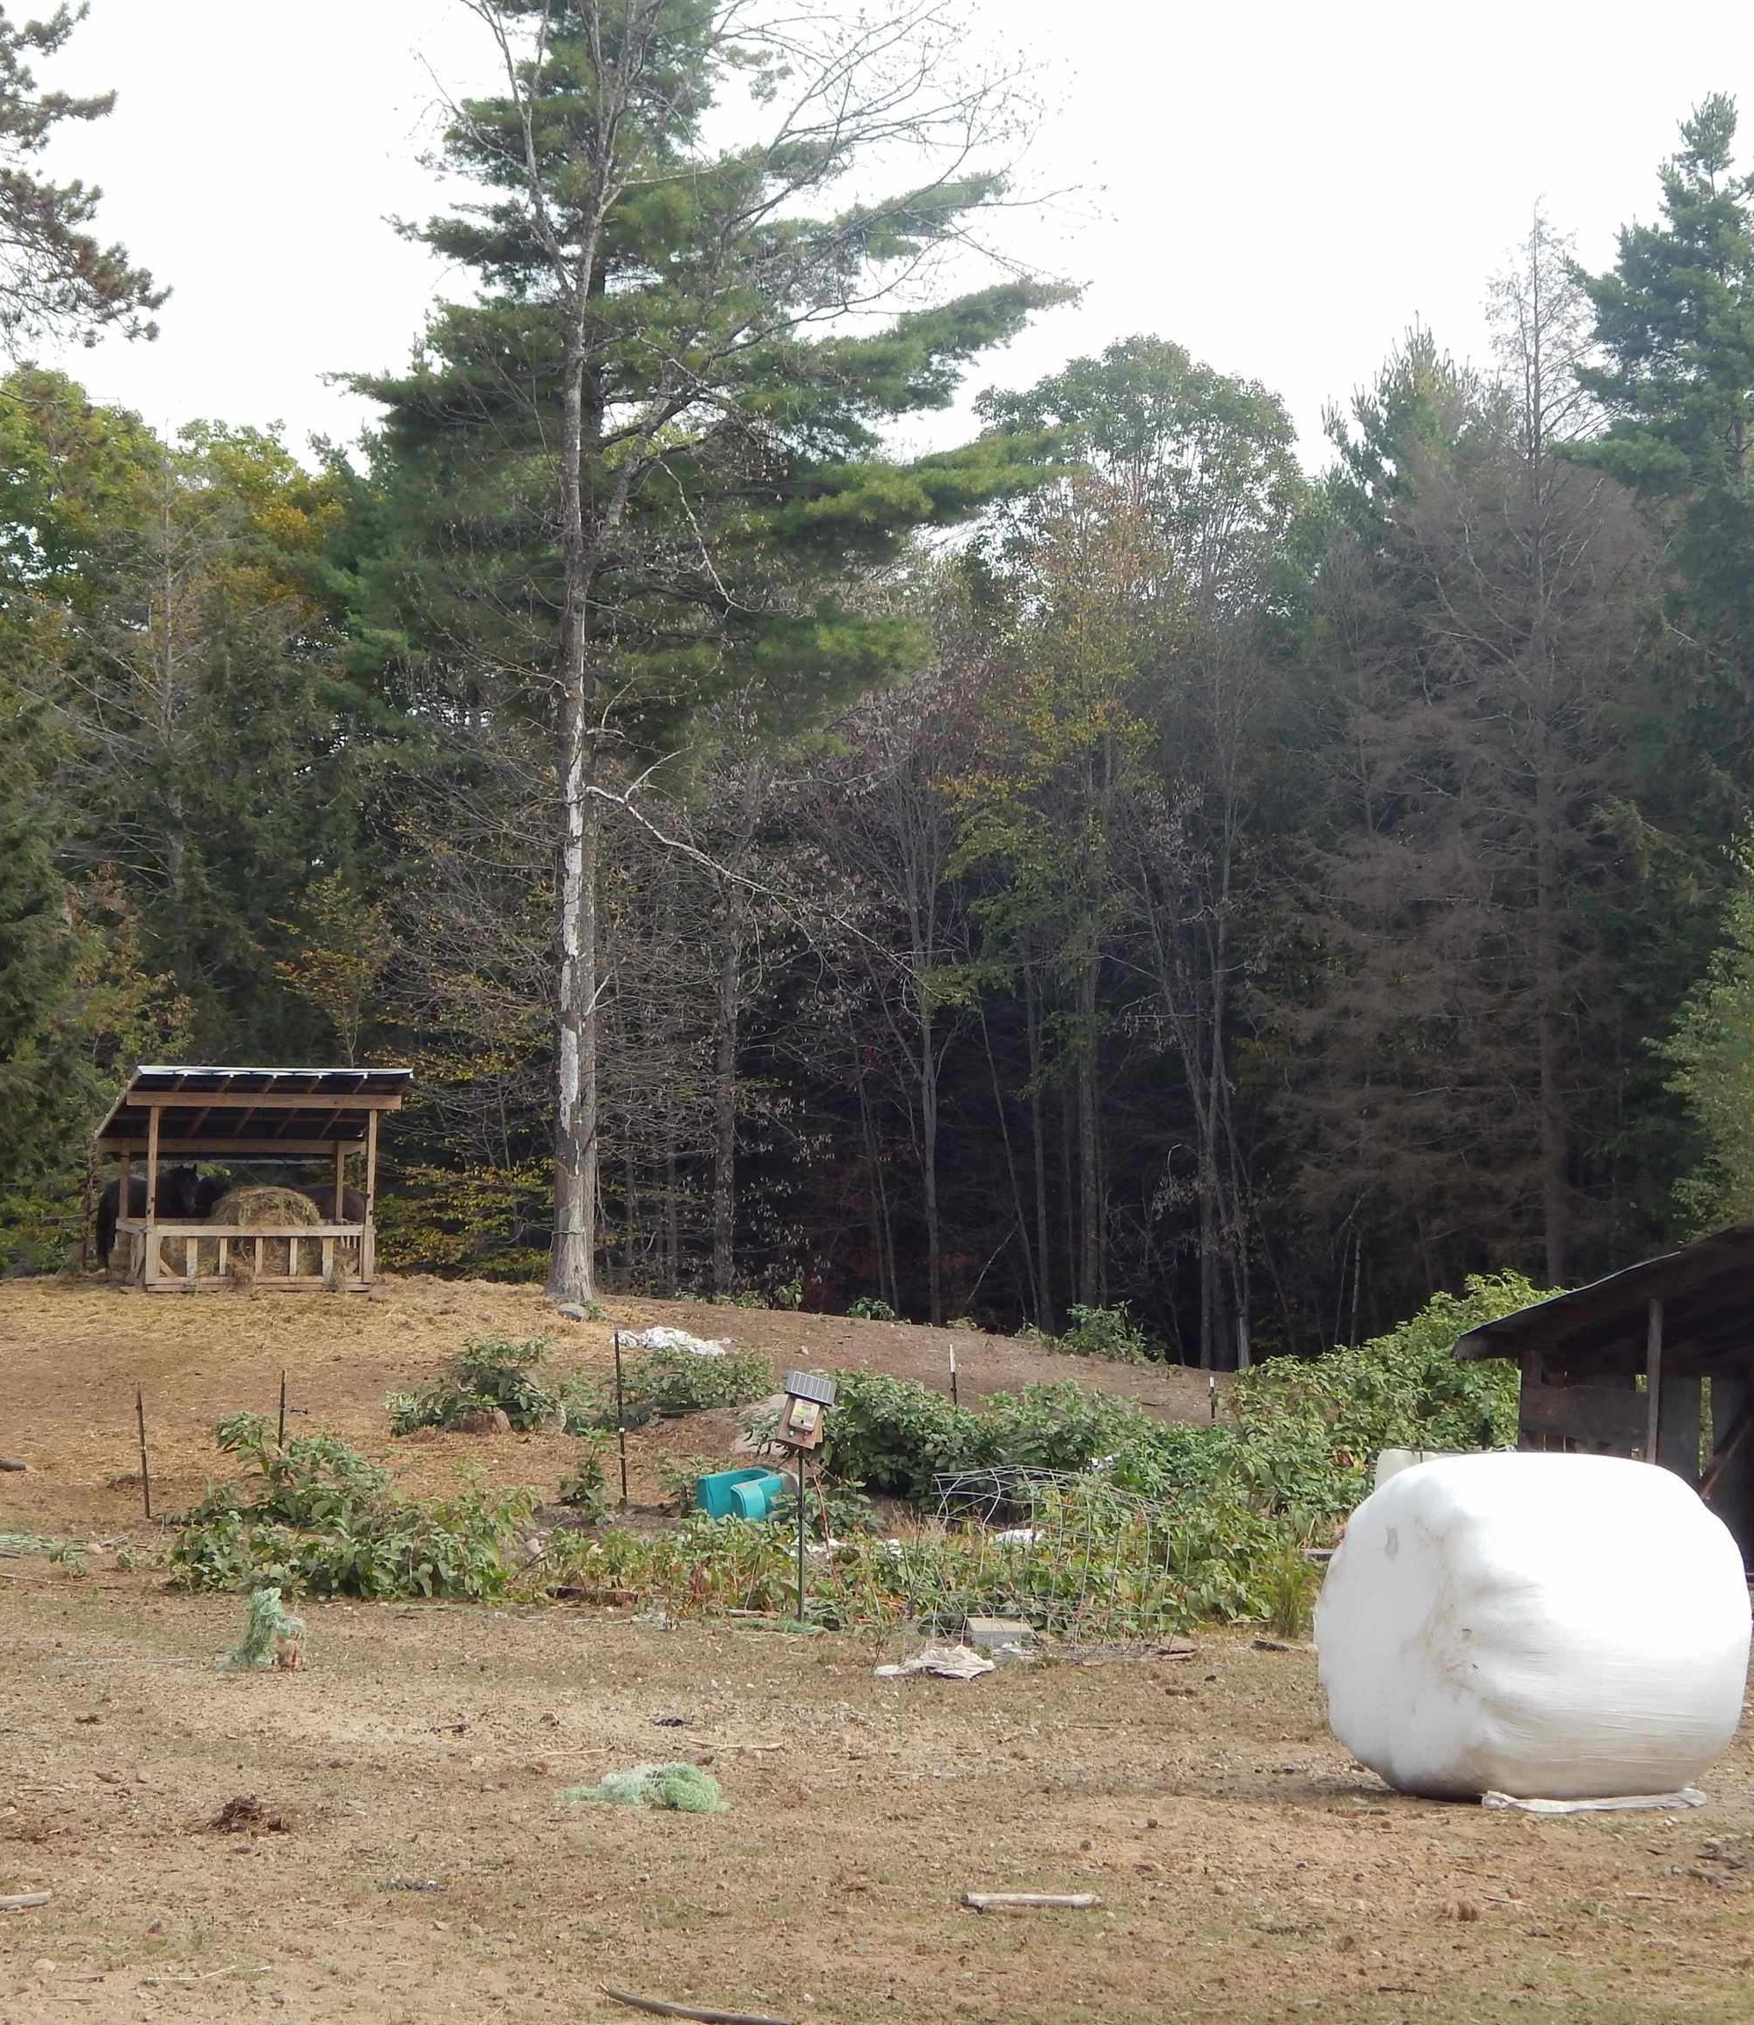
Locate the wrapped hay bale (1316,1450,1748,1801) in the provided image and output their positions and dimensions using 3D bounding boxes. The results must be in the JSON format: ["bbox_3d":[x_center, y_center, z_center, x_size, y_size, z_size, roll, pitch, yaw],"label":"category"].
[{"bbox_3d":[2.437,2.287,17.700,1.220,1.250,1.290,1,-3,-28],"label":"wrapped hay bale"}]

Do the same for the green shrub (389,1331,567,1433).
[{"bbox_3d":[-3.493,3.231,41.500,1.433,0.814,1.300,0,-2,0],"label":"green shrub"}]

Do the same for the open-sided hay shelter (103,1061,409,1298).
[{"bbox_3d":[-8.048,2.145,61.000,3.603,2.852,3.000,1,-2,-16],"label":"open-sided hay shelter"}]

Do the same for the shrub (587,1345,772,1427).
[{"bbox_3d":[-1.778,3.349,42.500,1.625,0.687,1.200,0,-2,0],"label":"shrub"}]

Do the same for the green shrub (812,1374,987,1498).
[{"bbox_3d":[0.165,3.192,36.000,1.255,0.897,1.200,0,-2,0],"label":"green shrub"}]

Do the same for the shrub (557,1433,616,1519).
[{"bbox_3d":[-2.036,3.261,33.300,0.373,0.580,0.400,0,-2,0],"label":"shrub"}]

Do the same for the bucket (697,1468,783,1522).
[{"bbox_3d":[-0.941,3.349,33.000,0.600,0.363,0.500,0,-2,0],"label":"bucket"}]

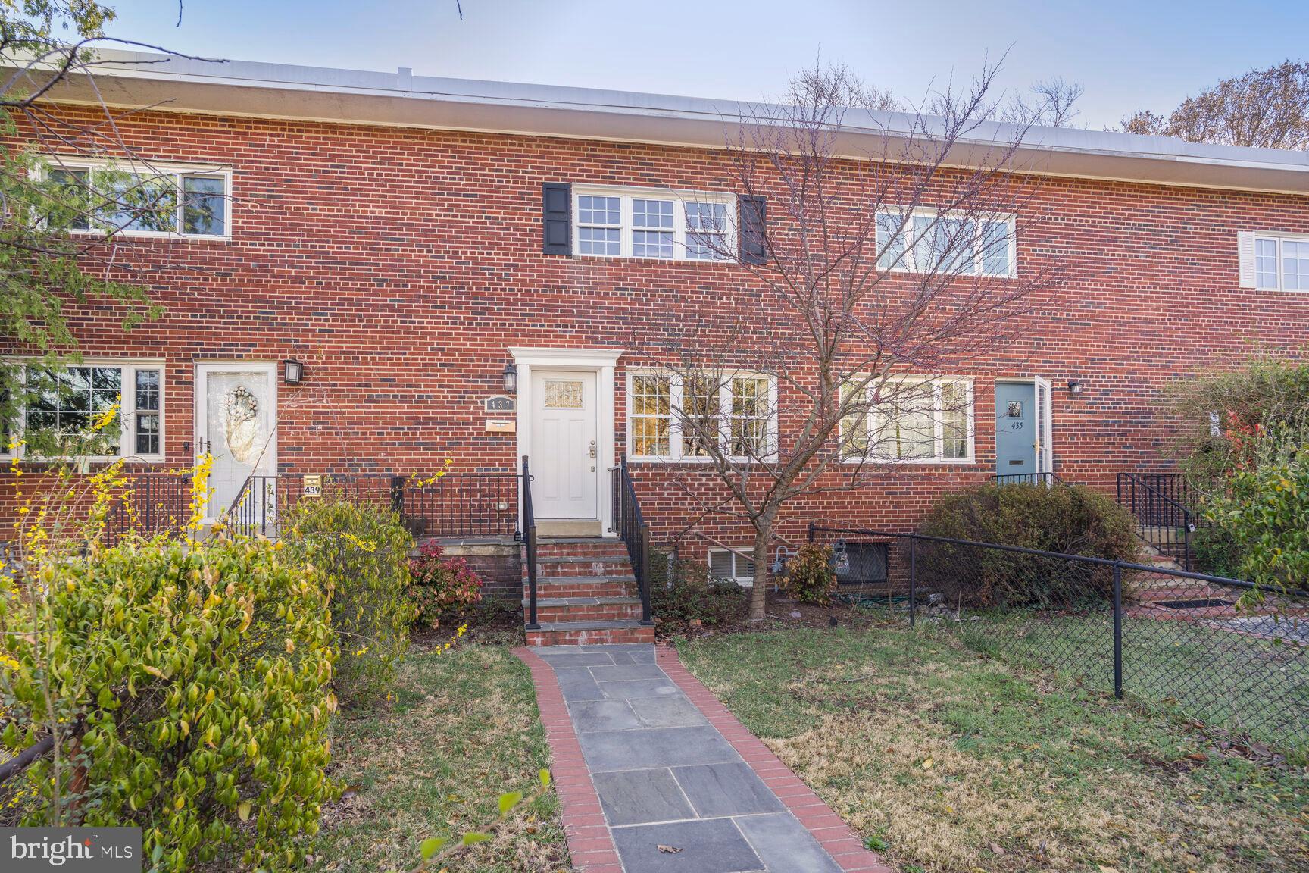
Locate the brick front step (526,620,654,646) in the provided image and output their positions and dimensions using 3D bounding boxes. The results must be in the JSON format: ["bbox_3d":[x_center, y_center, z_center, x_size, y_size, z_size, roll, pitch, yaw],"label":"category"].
[{"bbox_3d":[-0.730,2.227,7.873,1.430,0.214,0.315,0,-1,-9],"label":"brick front step"}]

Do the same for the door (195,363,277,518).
[{"bbox_3d":[-5.255,0.090,8.700,0.950,2.020,0.070,0,-1,-10],"label":"door"}]

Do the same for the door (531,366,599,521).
[{"bbox_3d":[-1.247,0.125,9.582,0.910,2.040,0.060,0,-1,-9],"label":"door"}]

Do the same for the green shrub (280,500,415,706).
[{"bbox_3d":[-2.741,1.320,6.100,1.200,1.580,1.200,0,-1,-9],"label":"green shrub"}]

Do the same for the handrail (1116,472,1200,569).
[{"bbox_3d":[6.765,1.157,9.370,0.070,1.240,1.100,0,-1,-9],"label":"handrail"}]

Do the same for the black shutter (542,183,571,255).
[{"bbox_3d":[-1.303,-2.924,9.307,0.380,0.970,0.040,0,-1,-9],"label":"black shutter"}]

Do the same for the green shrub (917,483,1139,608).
[{"bbox_3d":[4.910,1.450,9.150,2.700,1.530,1.700,0,-1,-10],"label":"green shrub"}]

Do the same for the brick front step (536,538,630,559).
[{"bbox_3d":[-0.992,1.396,8.650,1.320,0.190,0.360,0,-1,-10],"label":"brick front step"}]

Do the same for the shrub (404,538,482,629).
[{"bbox_3d":[-2.396,1.664,7.800,0.900,0.980,0.820,0,-1,-10],"label":"shrub"}]

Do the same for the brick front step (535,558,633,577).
[{"bbox_3d":[-0.984,1.647,8.843,1.350,0.194,0.315,0,-1,-9],"label":"brick front step"}]

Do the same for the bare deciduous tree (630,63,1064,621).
[{"bbox_3d":[2.171,-1.060,7.950,4.700,6.400,3.700,0,-1,-10],"label":"bare deciduous tree"}]

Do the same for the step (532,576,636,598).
[{"bbox_3d":[-0.932,1.837,8.514,1.350,0.194,0.315,0,-1,-9],"label":"step"}]

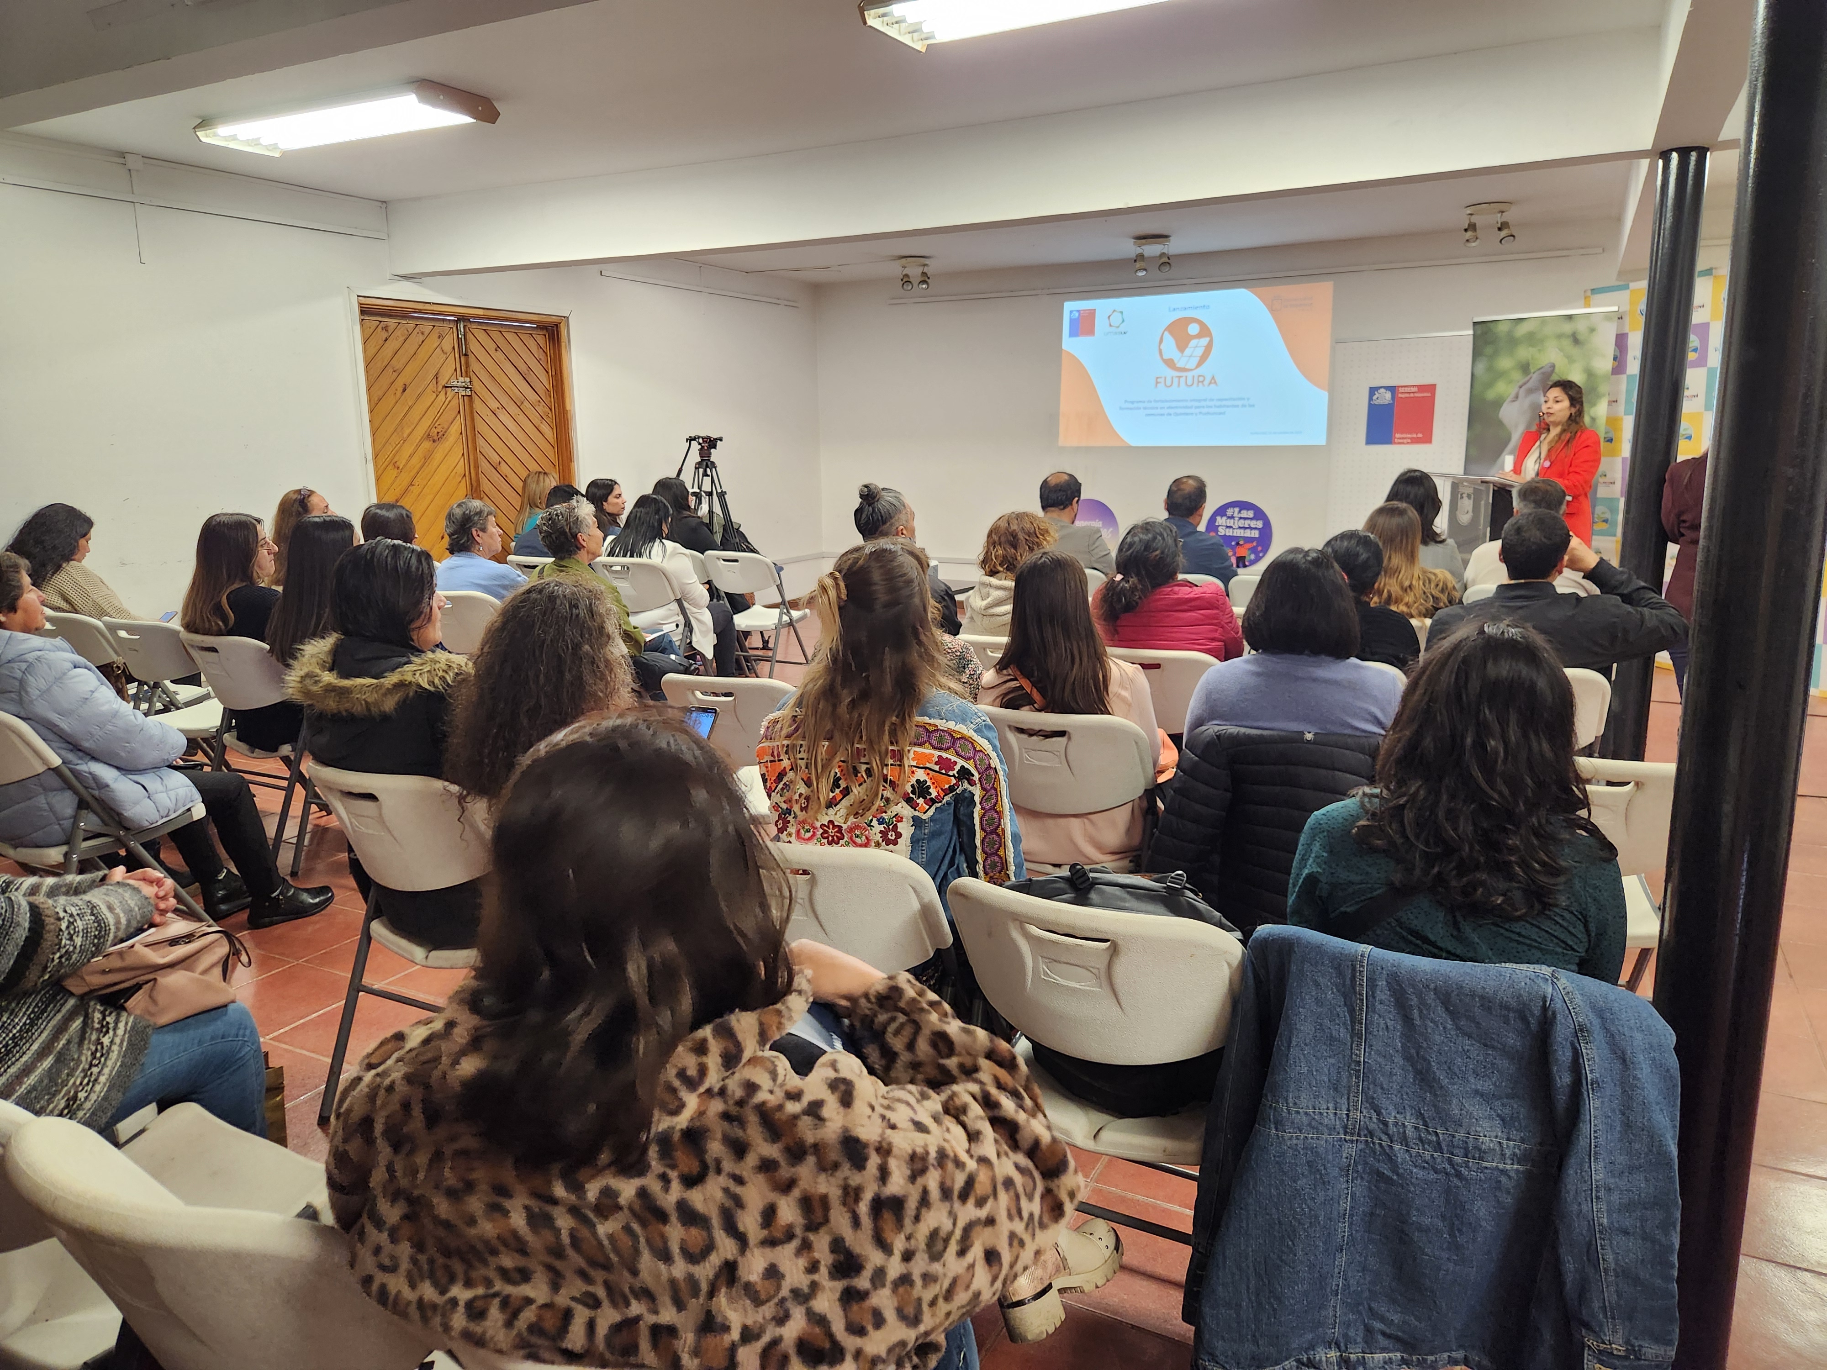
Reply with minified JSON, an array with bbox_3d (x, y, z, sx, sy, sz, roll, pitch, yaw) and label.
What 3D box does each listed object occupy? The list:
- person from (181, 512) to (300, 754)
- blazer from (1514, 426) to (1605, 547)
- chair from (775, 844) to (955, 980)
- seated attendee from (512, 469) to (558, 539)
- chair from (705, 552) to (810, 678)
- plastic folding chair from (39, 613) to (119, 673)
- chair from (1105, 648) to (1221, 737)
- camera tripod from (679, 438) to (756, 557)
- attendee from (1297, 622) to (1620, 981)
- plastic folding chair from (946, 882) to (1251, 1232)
[{"bbox_3d":[-2.265,-0.034,4.665,0.480,1.270,0.800,6,13,29],"label":"person"},{"bbox_3d":[3.564,-1.054,6.755,0.330,0.780,0.450,-4,12,-13],"label":"blazer"},{"bbox_3d":[-0.092,0.630,2.292,0.470,0.850,0.510,5,13,27],"label":"chair"},{"bbox_3d":[-2.272,-0.783,8.329,0.480,1.280,0.800,6,13,29],"label":"seated attendee"},{"bbox_3d":[-0.955,-0.449,7.547,0.460,0.800,0.500,6,14,32],"label":"chair"},{"bbox_3d":[-3.497,0.089,5.340,0.470,0.850,0.510,4,13,23],"label":"plastic folding chair"},{"bbox_3d":[0.813,0.272,3.922,0.470,0.850,0.510,5,13,28],"label":"chair"},{"bbox_3d":[-1.509,-0.997,8.723,0.800,1.530,0.780,0,12,5],"label":"camera tripod"},{"bbox_3d":[0.839,0.493,1.855,0.470,1.250,0.750,5,13,28],"label":"attendee"},{"bbox_3d":[0.342,0.693,2.025,0.470,0.850,0.520,6,13,28],"label":"plastic folding chair"}]

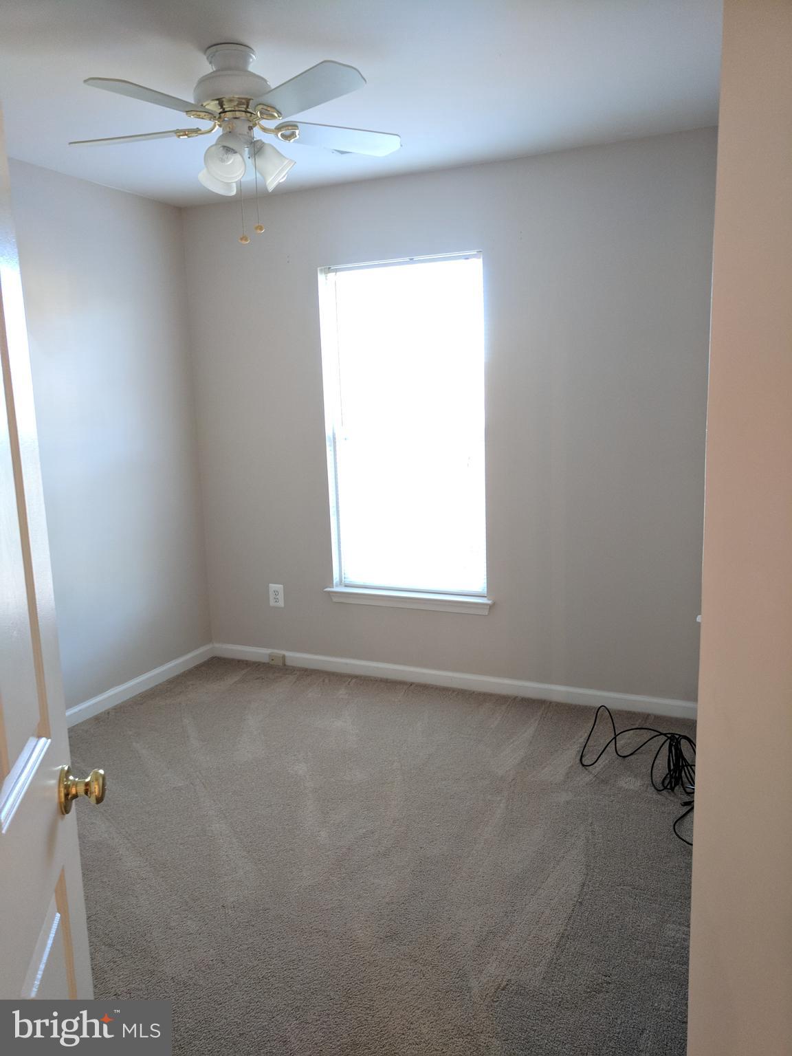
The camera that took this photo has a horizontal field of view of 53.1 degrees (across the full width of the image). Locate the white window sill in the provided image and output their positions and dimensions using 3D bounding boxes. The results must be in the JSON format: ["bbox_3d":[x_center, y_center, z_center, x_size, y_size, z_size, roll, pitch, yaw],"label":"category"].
[{"bbox_3d":[0.064,0.366,3.999,0.912,0.080,0.110,3,11,24],"label":"white window sill"}]

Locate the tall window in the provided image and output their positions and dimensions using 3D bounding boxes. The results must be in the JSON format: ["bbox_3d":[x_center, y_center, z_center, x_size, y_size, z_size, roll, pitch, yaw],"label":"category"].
[{"bbox_3d":[0.049,-0.469,3.884,0.838,1.605,0.100,3,11,24],"label":"tall window"}]

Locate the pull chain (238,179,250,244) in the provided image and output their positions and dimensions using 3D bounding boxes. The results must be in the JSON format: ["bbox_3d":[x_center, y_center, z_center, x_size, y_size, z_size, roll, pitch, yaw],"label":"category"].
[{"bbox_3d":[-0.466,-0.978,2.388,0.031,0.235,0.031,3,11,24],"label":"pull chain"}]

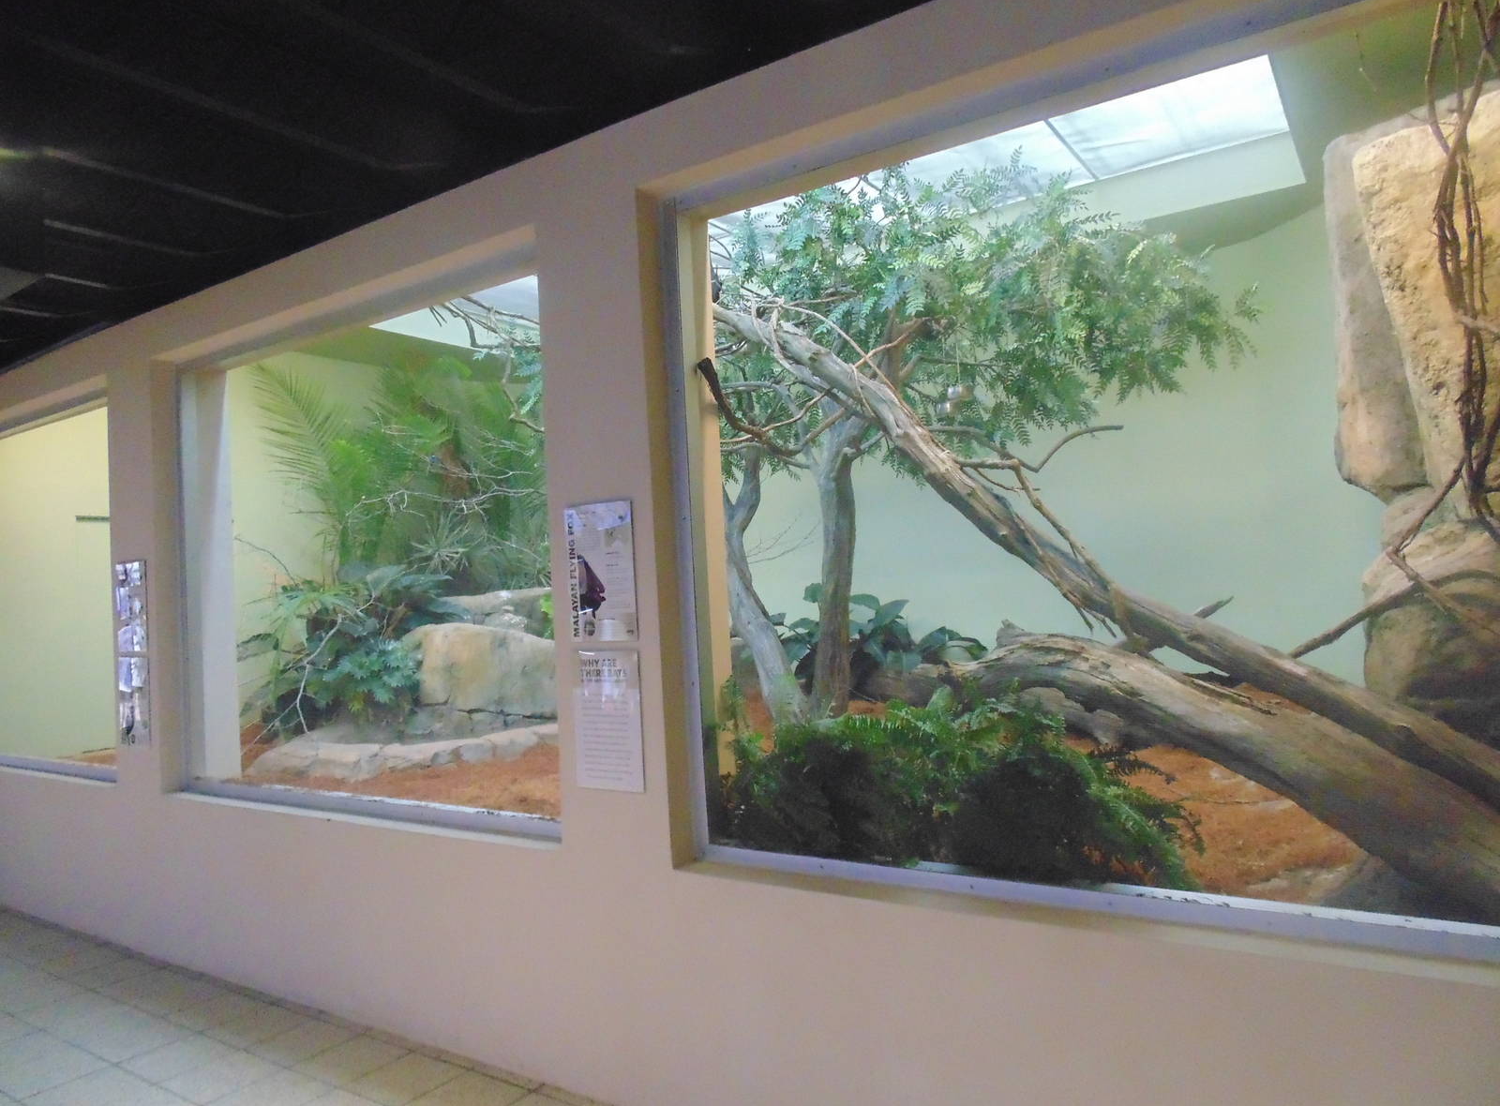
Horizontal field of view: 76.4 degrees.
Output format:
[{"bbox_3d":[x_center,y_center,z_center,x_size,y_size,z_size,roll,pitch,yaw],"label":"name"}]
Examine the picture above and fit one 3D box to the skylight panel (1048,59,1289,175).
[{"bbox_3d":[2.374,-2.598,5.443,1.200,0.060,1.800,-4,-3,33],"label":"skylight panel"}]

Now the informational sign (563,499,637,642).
[{"bbox_3d":[-0.491,0.068,3.090,0.290,0.443,0.016,-4,-3,33],"label":"informational sign"}]

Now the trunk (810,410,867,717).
[{"bbox_3d":[0.517,0.095,5.539,0.310,1.859,0.300,-3,-2,5],"label":"trunk"}]

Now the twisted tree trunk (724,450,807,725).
[{"bbox_3d":[0.087,0.227,5.676,0.493,1.675,0.340,-3,-2,1],"label":"twisted tree trunk"}]

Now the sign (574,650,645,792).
[{"bbox_3d":[-0.463,0.537,3.069,0.285,0.446,0.016,-4,-3,33],"label":"sign"}]

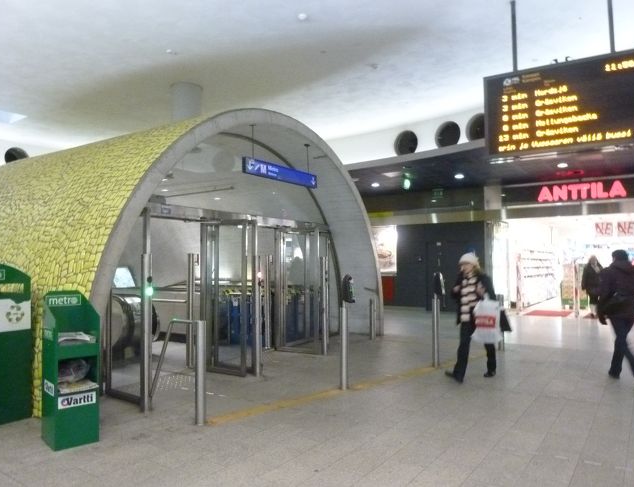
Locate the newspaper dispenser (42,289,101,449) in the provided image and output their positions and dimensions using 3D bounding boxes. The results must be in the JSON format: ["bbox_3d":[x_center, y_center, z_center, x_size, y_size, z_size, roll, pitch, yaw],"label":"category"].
[{"bbox_3d":[-2.140,1.064,4.106,0.340,1.290,0.395,2,-3,-40],"label":"newspaper dispenser"}]

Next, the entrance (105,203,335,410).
[{"bbox_3d":[-1.088,0.713,6.595,0.880,2.170,3.710,-2,-3,36],"label":"entrance"}]

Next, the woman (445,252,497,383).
[{"bbox_3d":[1.995,0.947,6.139,0.580,1.650,0.520,1,-3,-35],"label":"woman"}]

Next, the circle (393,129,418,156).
[{"bbox_3d":[2.040,-2.209,10.460,0.560,0.560,0.200,-2,-3,37],"label":"circle"}]

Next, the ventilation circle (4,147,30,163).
[{"bbox_3d":[-7.773,-2.178,12.190,0.560,0.560,0.200,1,-2,-26],"label":"ventilation circle"}]

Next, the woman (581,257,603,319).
[{"bbox_3d":[7.334,1.153,12.531,0.550,1.690,0.400,-1,-2,20],"label":"woman"}]

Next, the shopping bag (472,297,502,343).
[{"bbox_3d":[2.110,0.940,5.807,0.370,0.570,0.150,0,-2,1],"label":"shopping bag"}]

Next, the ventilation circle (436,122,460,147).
[{"bbox_3d":[2.796,-2.252,9.846,0.560,0.560,0.200,-2,-3,41],"label":"ventilation circle"}]

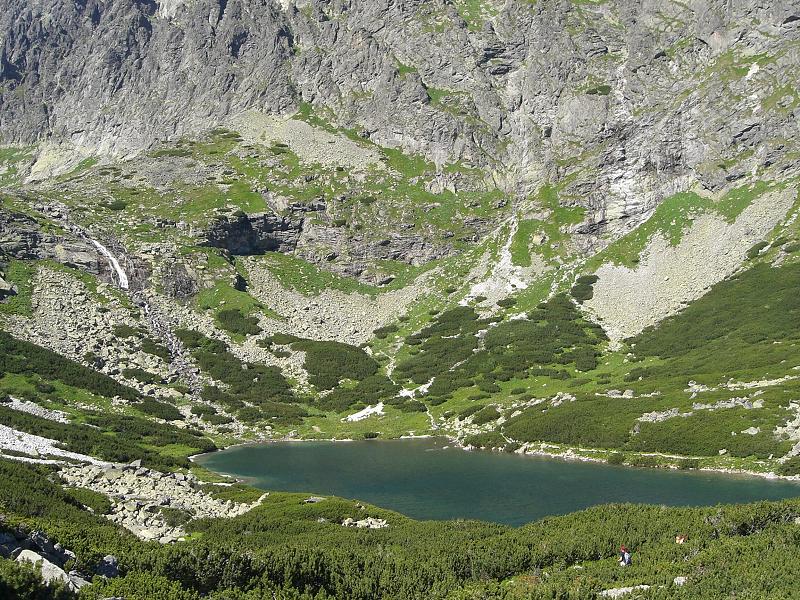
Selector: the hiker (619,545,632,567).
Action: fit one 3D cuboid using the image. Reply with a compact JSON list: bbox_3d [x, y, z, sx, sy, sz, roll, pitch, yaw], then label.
[{"bbox_3d":[10.050,11.700,39.000,0.600,1.700,0.520,0,-2,0],"label":"hiker"}]

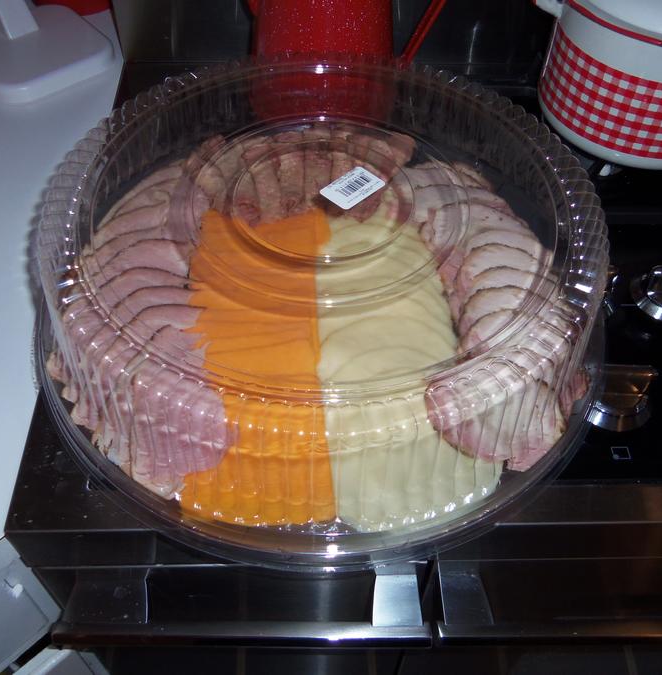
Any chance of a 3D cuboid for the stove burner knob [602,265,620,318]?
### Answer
[{"bbox_3d":[0.224,-0.047,0.632,0.066,0.035,0.066,-1,55,0],"label":"stove burner knob"}]

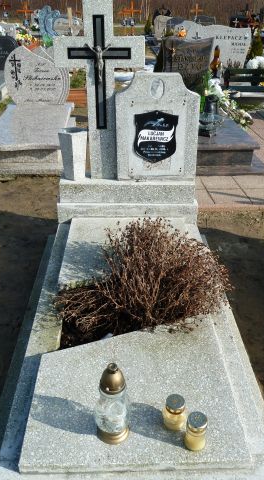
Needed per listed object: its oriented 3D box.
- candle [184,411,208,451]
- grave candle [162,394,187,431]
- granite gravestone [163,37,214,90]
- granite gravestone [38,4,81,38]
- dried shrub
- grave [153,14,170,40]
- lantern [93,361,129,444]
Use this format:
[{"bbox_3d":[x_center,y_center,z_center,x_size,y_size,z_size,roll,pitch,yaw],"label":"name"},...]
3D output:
[{"bbox_3d":[0.219,0.652,1.435,0.072,0.137,0.072,0,31,-2],"label":"candle"},{"bbox_3d":[0.153,0.618,1.509,0.082,0.118,0.082,0,31,-2],"label":"grave candle"},{"bbox_3d":[0.720,-2.233,5.526,0.660,0.830,0.140,-2,31,-5],"label":"granite gravestone"},{"bbox_3d":[-2.099,-6.357,12.300,1.280,1.060,0.160,-3,30,-4],"label":"granite gravestone"},{"bbox_3d":[0.040,0.136,2.061,0.770,0.410,0.660,0,31,-2],"label":"dried shrub"},{"bbox_3d":[0.900,-6.075,11.976,0.580,0.712,0.150,-2,31,-5],"label":"grave"},{"bbox_3d":[-0.064,0.540,1.418,0.115,0.340,0.115,0,31,-2],"label":"lantern"}]

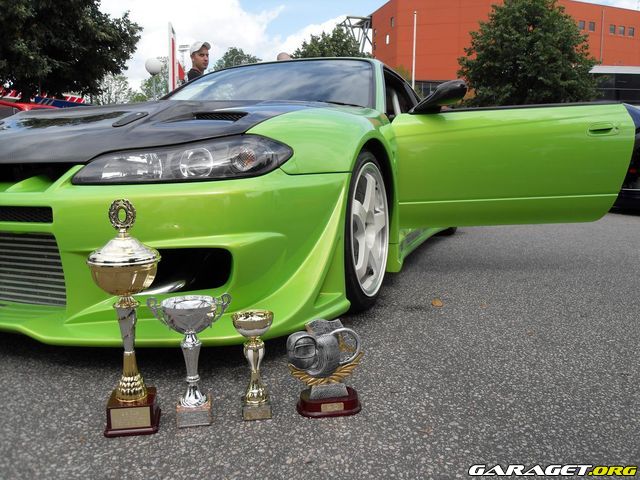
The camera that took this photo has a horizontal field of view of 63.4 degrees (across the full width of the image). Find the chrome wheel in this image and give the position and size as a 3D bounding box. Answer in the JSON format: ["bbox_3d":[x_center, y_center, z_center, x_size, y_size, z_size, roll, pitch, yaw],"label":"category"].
[{"bbox_3d":[0.094,-0.040,1.910,0.215,0.485,0.485,3,8,21],"label":"chrome wheel"}]

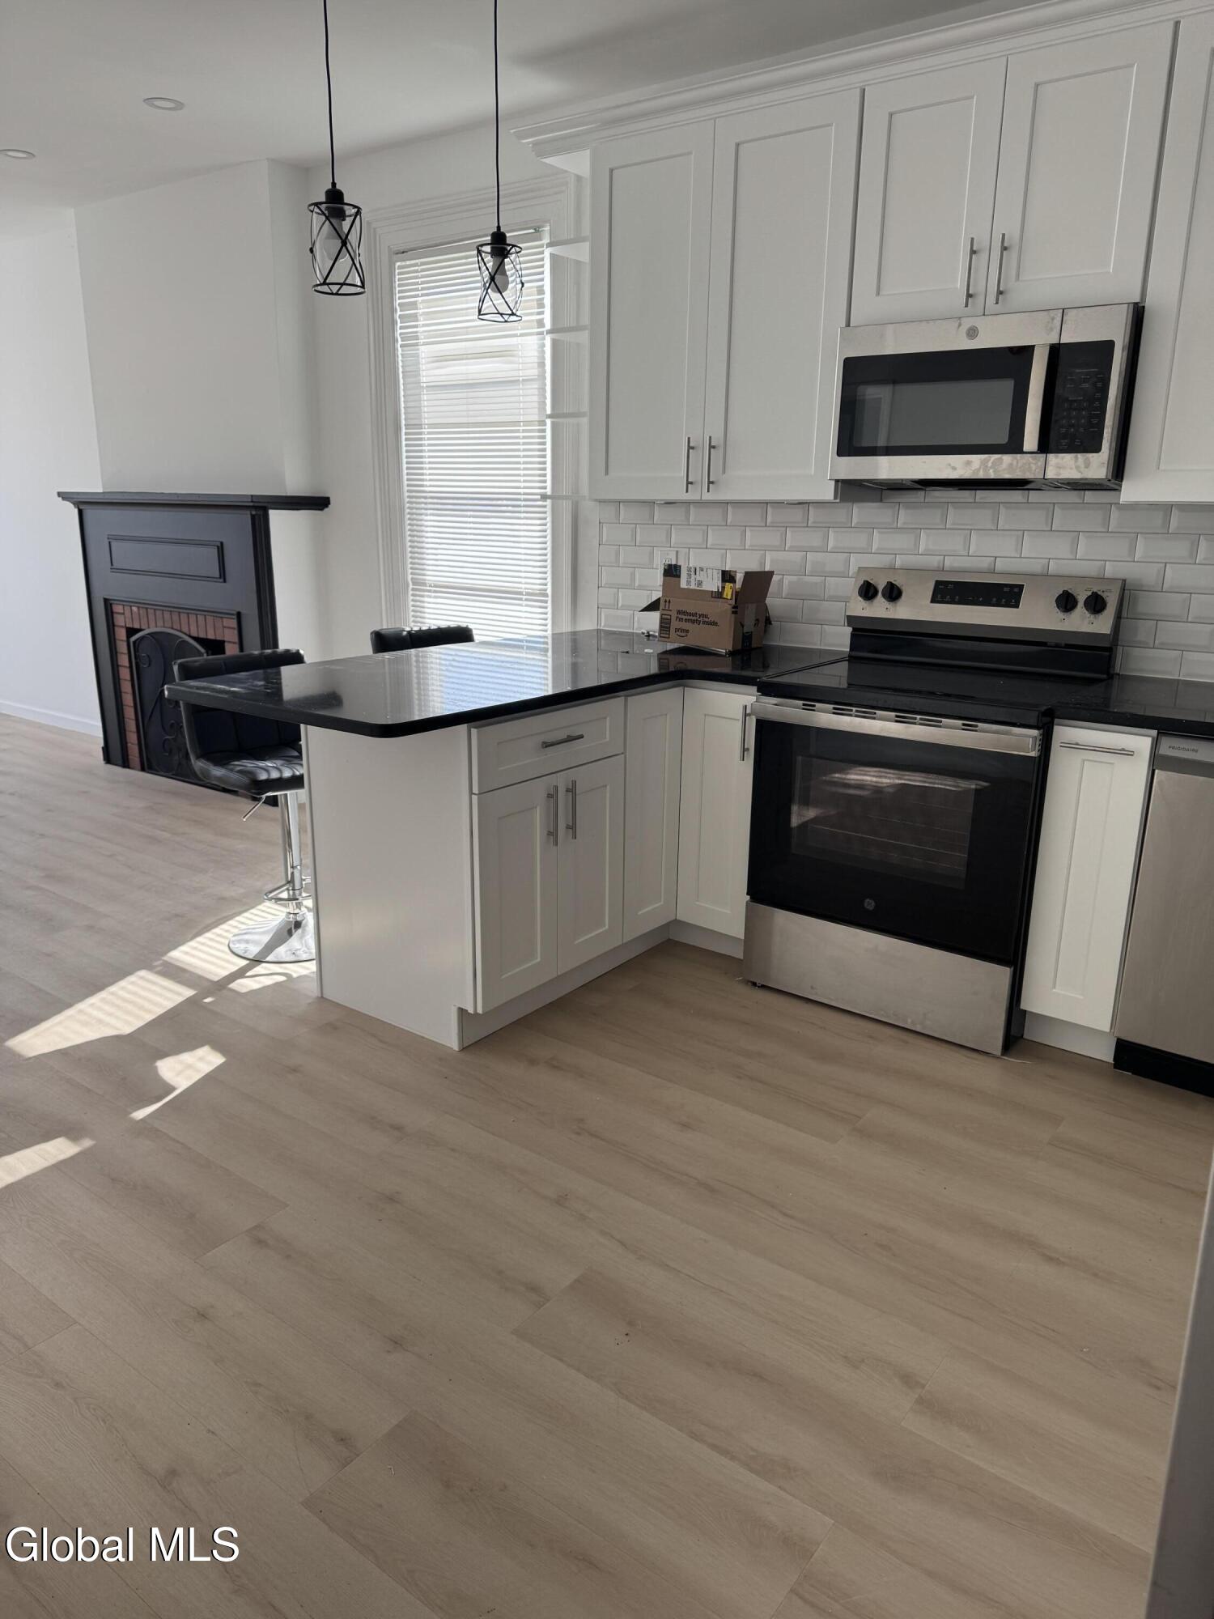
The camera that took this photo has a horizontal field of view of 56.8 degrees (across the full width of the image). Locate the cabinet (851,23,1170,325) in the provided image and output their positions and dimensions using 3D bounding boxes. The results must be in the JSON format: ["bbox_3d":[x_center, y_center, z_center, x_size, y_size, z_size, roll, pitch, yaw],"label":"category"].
[{"bbox_3d":[1.062,-1.583,2.926,0.758,0.592,0.324,12,19,35],"label":"cabinet"}]

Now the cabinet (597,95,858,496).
[{"bbox_3d":[0.397,-1.494,3.461,0.902,1.057,0.324,12,19,35],"label":"cabinet"}]

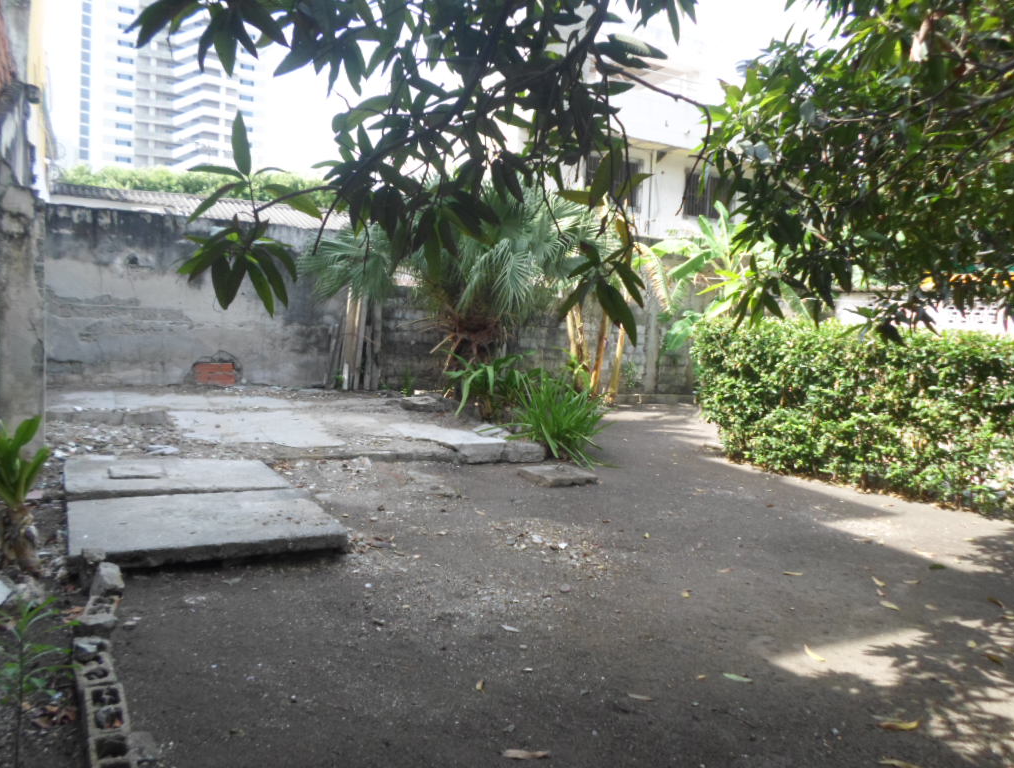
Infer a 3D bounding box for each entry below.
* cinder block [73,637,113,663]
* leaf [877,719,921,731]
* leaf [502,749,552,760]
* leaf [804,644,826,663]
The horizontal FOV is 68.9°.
[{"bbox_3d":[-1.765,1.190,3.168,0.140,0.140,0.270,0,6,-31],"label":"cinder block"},{"bbox_3d":[1.719,1.480,3.236,0.180,0.025,0.055,2,5,-11],"label":"leaf"},{"bbox_3d":[0.076,1.421,2.847,0.185,0.020,0.050,3,5,1],"label":"leaf"},{"bbox_3d":[1.457,1.263,3.513,0.050,0.025,0.170,1,5,-15],"label":"leaf"}]

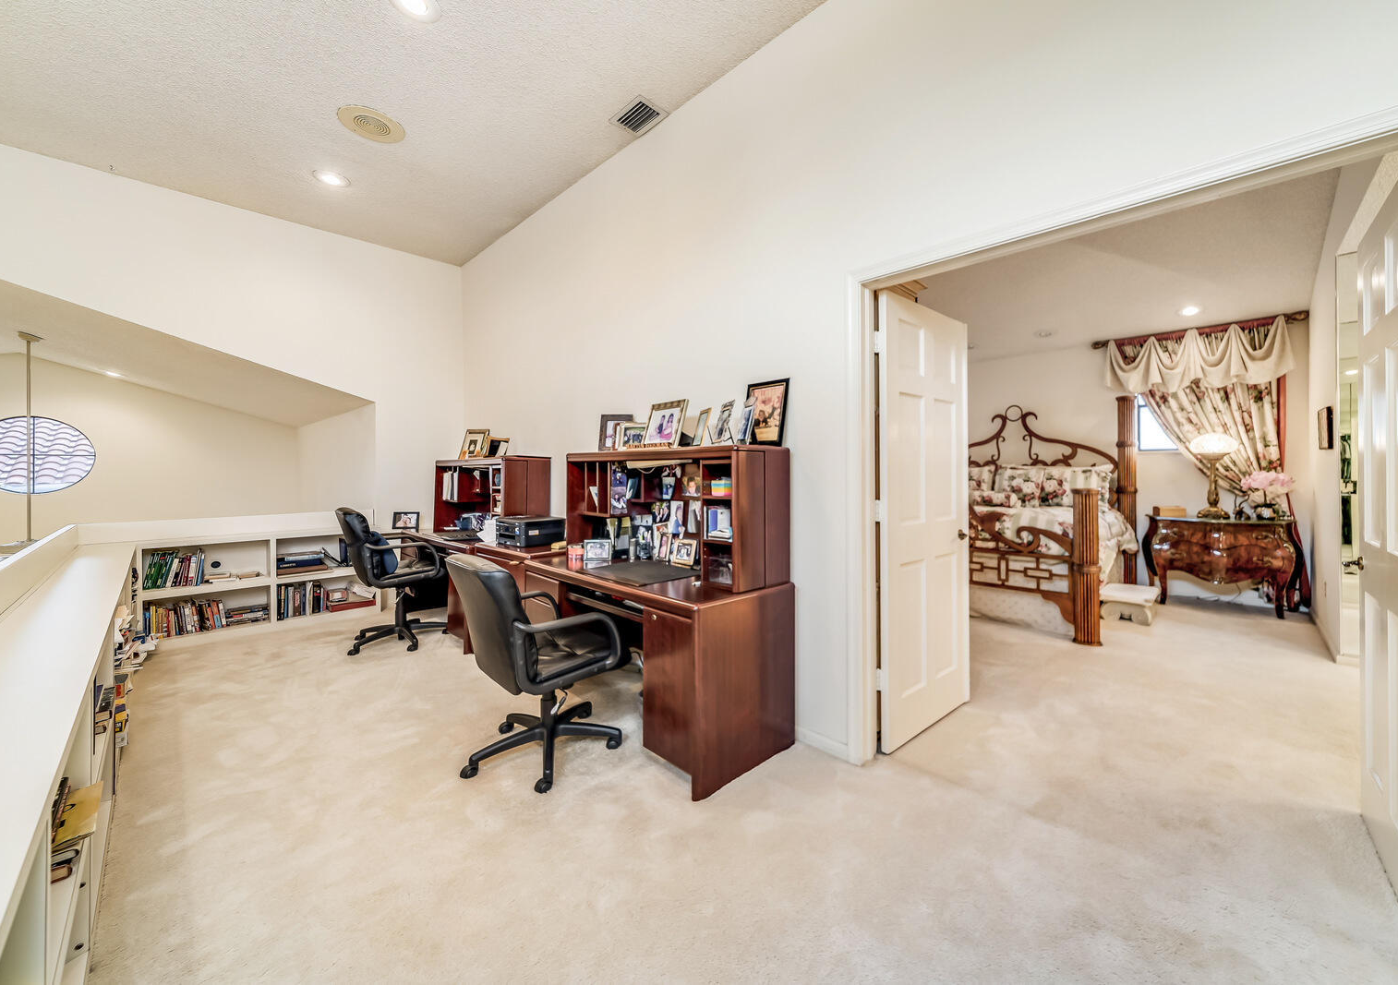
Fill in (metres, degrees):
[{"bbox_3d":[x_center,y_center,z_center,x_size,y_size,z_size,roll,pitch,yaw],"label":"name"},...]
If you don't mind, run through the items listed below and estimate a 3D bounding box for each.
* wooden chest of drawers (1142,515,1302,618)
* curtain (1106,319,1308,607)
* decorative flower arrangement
[{"bbox_3d":[4.758,0.648,4.534,0.490,0.820,0.990,-2,2,-43],"label":"wooden chest of drawers"},{"bbox_3d":[4.754,-0.259,4.708,0.230,2.480,1.310,-2,2,-43],"label":"curtain"},{"bbox_3d":[4.938,0.027,4.287,0.300,0.430,0.320,-2,2,-43],"label":"decorative flower arrangement"}]

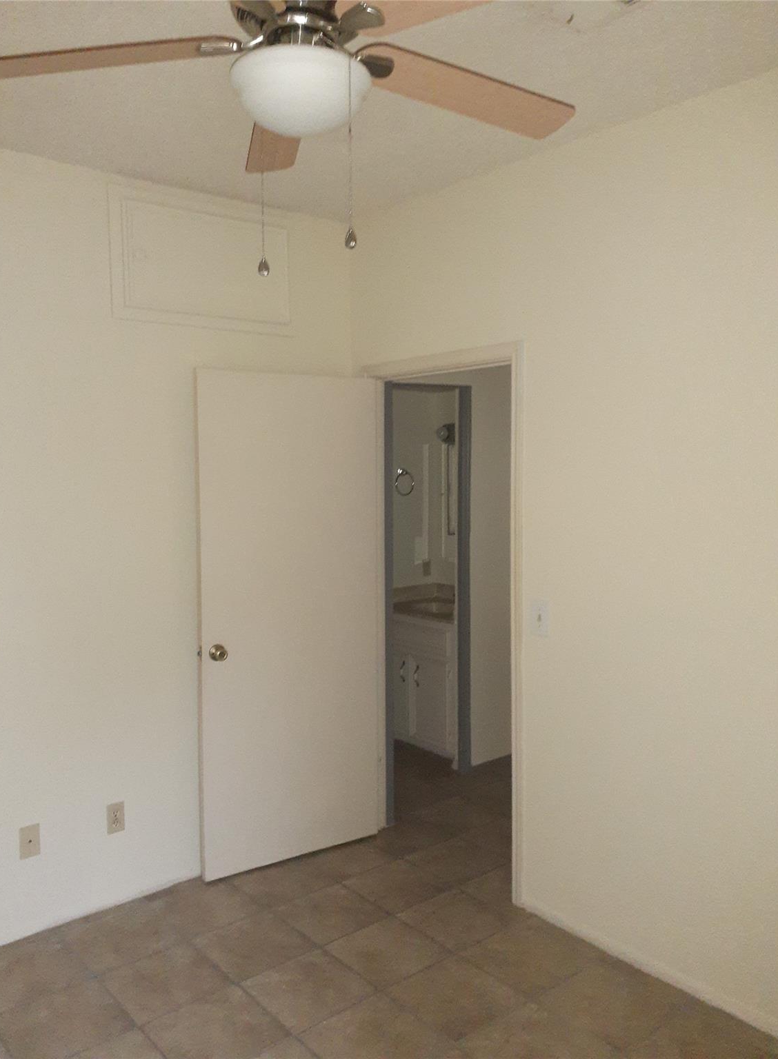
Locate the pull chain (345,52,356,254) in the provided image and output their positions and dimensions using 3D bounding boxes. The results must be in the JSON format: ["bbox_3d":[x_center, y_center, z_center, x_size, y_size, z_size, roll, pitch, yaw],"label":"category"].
[{"bbox_3d":[-0.068,-0.667,1.466,0.020,0.330,0.020,-1,5,-5],"label":"pull chain"}]

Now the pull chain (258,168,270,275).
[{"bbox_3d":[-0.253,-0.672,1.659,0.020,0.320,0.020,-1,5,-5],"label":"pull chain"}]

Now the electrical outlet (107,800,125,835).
[{"bbox_3d":[-1.035,1.098,3.139,0.070,0.114,0.010,-4,6,-40],"label":"electrical outlet"}]

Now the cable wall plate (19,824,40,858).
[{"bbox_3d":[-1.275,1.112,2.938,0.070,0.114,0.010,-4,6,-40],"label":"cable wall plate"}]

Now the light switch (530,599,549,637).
[{"bbox_3d":[0.538,0.324,2.984,0.018,0.122,0.078,-4,6,-40],"label":"light switch"}]

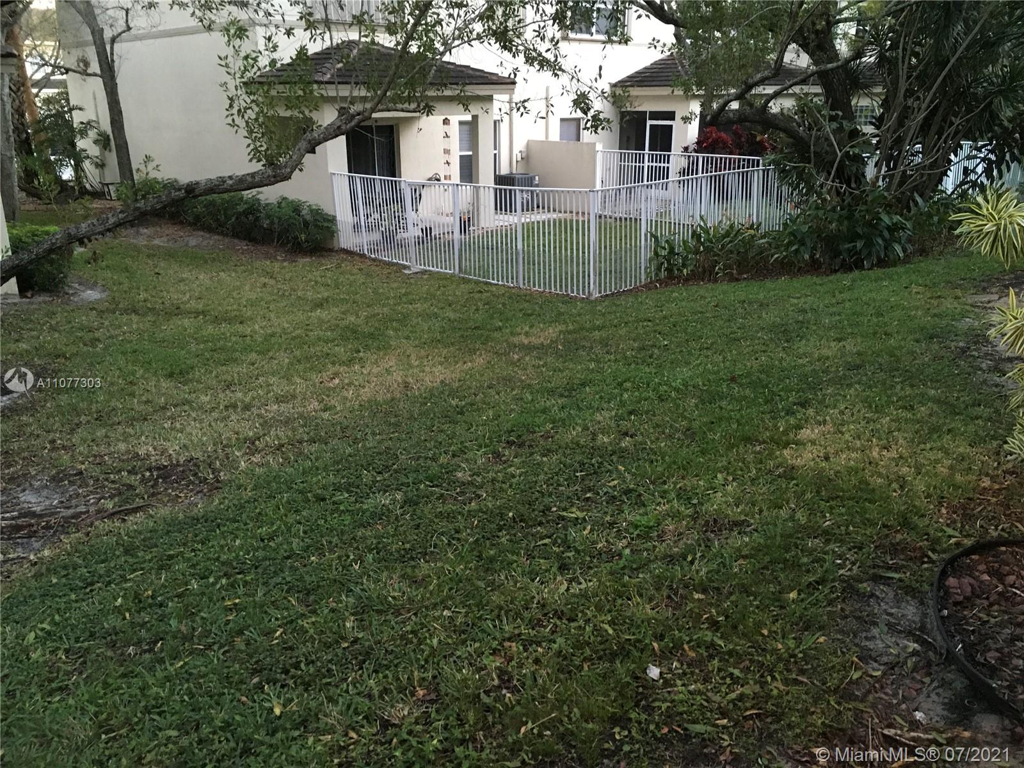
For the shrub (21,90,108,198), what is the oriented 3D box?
[{"bbox_3d":[-12.672,-6.824,24.476,2.150,2.800,2.000,-10,21,-25],"label":"shrub"}]

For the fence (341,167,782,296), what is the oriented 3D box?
[{"bbox_3d":[0.798,-3.094,15.424,5.150,1.540,6.300,-18,25,-41],"label":"fence"}]

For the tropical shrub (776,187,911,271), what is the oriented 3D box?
[{"bbox_3d":[5.439,-2.598,14.019,1.950,1.140,1.600,7,20,20],"label":"tropical shrub"}]

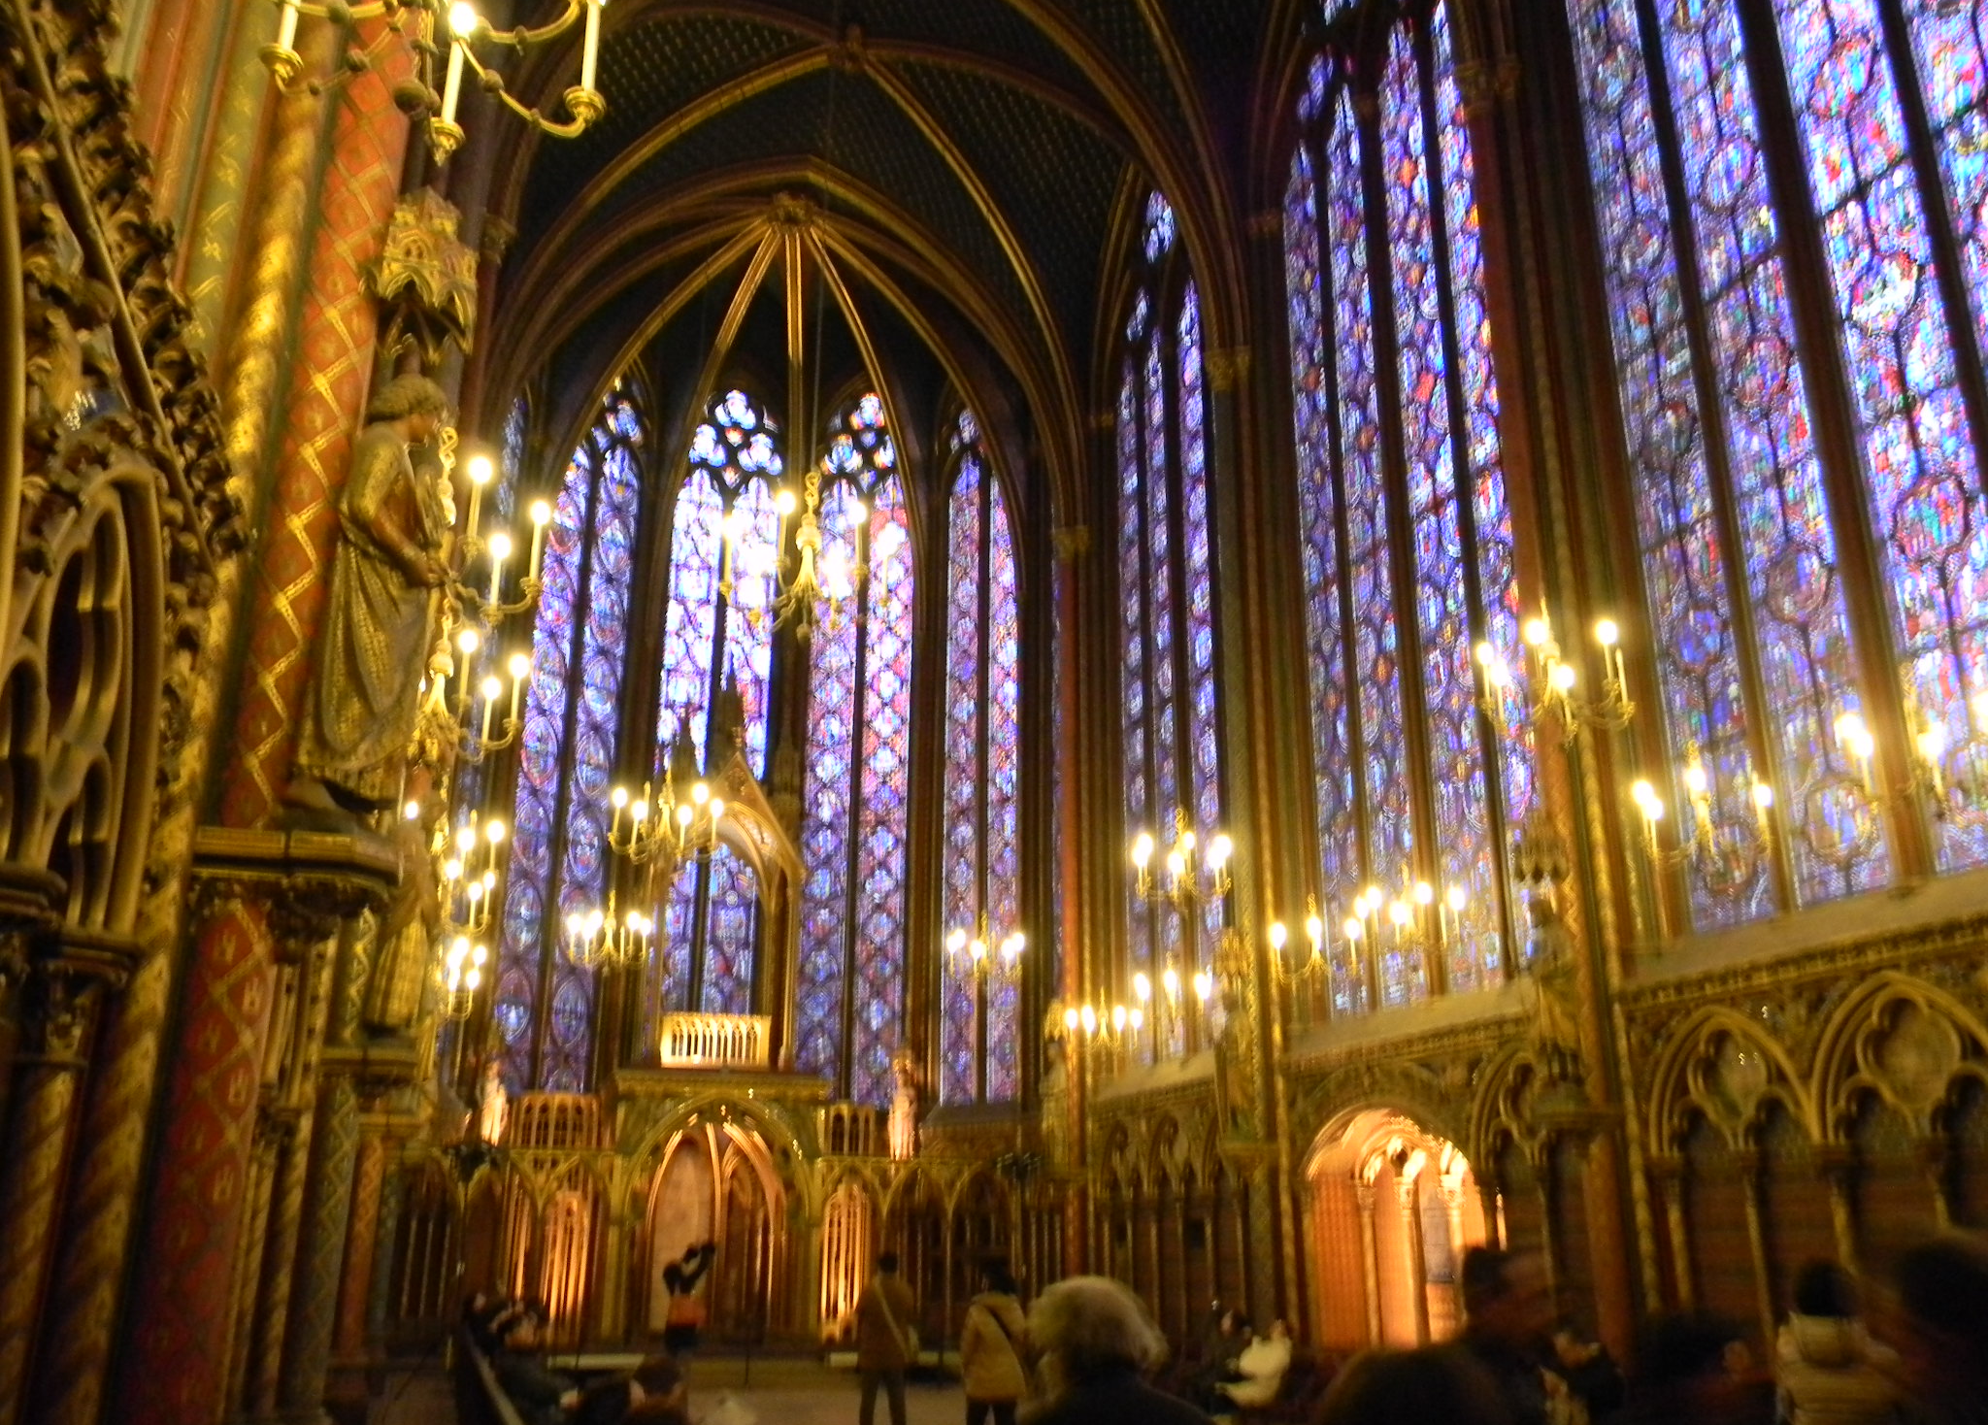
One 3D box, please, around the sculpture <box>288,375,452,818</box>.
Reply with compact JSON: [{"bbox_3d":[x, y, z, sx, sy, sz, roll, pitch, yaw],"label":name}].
[{"bbox_3d":[-2.218,-0.461,5.840,0.520,1.720,0.520,6,-20,-17],"label":"sculpture"}]

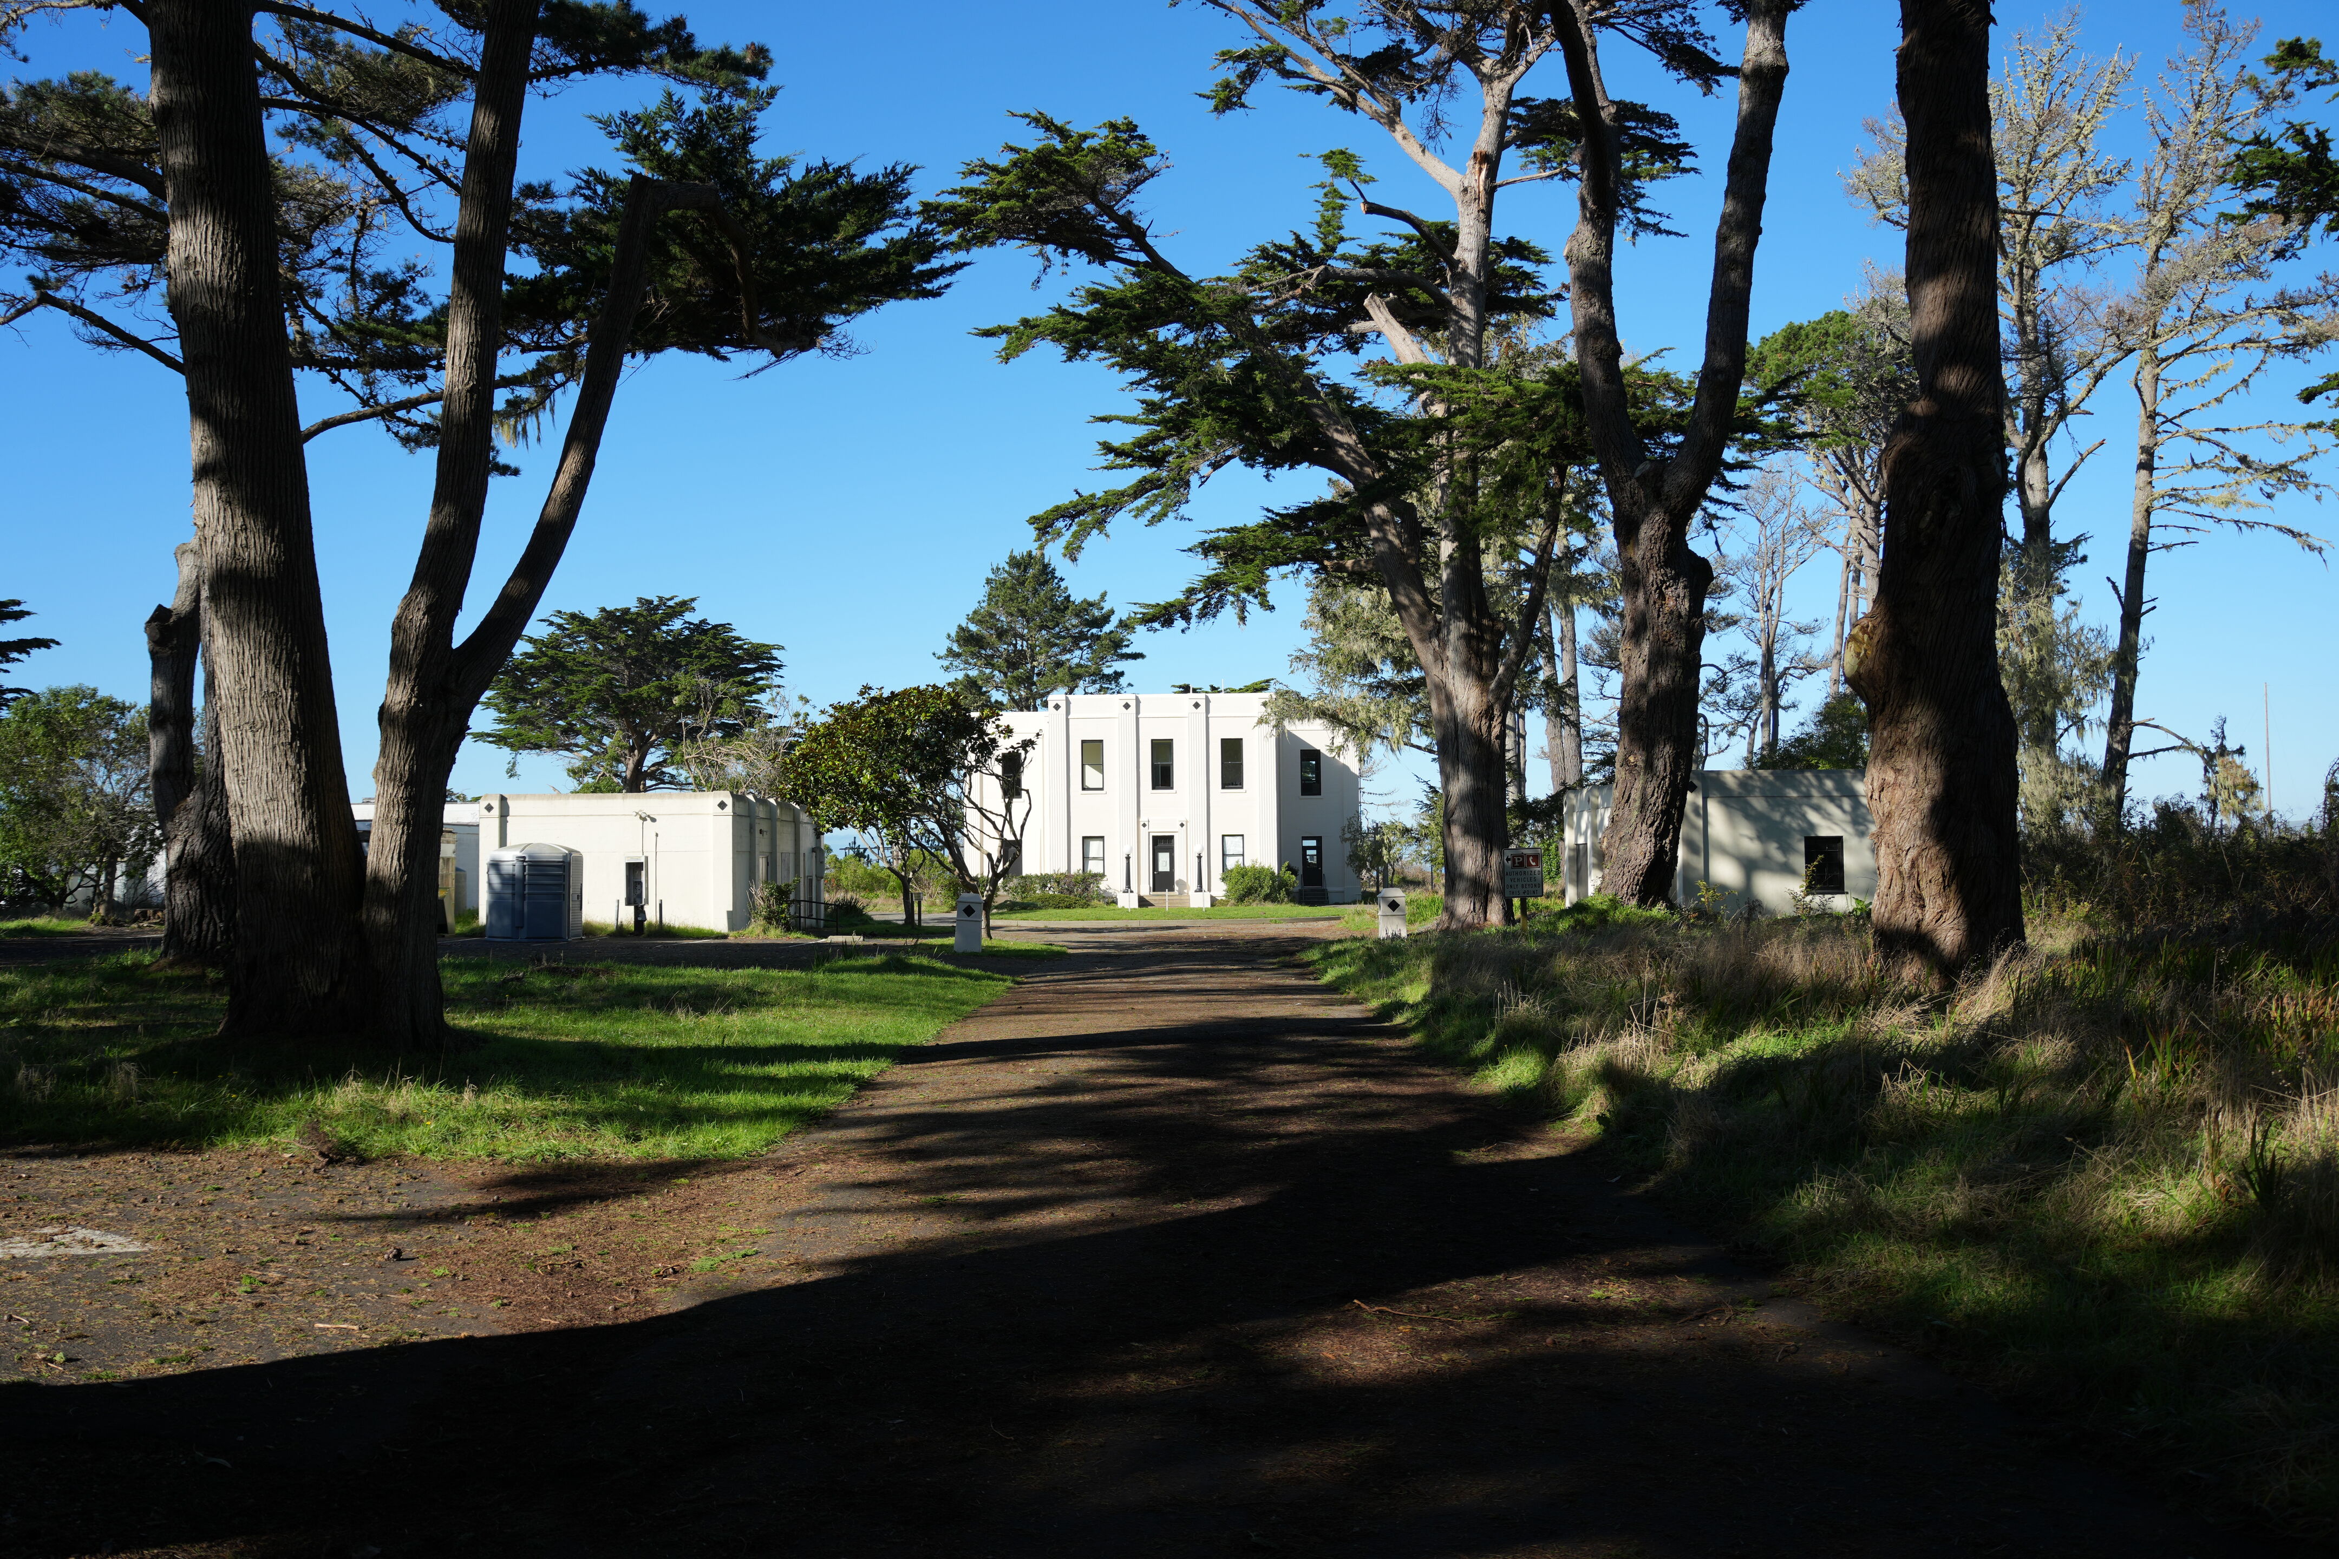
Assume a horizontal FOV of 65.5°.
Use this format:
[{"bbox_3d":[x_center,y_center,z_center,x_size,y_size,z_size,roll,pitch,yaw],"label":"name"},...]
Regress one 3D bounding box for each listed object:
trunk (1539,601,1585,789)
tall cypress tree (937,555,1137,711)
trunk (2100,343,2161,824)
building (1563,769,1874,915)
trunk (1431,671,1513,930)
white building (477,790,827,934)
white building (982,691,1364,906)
[{"bbox_3d":[15.514,-1.230,72.000,1.700,11.300,1.200,0,-3,-1],"label":"trunk"},{"bbox_3d":[-8.245,-3.666,114.000,12.700,21.300,12.200,0,-3,-1],"label":"tall cypress tree"},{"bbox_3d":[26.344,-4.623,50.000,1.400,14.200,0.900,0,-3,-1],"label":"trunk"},{"bbox_3d":[14.465,1.836,45.904,6.400,3.650,11.300,0,-3,-1],"label":"building"},{"bbox_3d":[6.816,0.494,41.000,1.750,5.800,1.600,0,-3,-1],"label":"trunk"},{"bbox_3d":[-14.037,2.453,51.528,6.300,3.600,13.300,0,-3,-1],"label":"white building"},{"bbox_3d":[-0.344,1.377,90.282,20.000,9.600,17.000,0,-3,-1],"label":"white building"}]

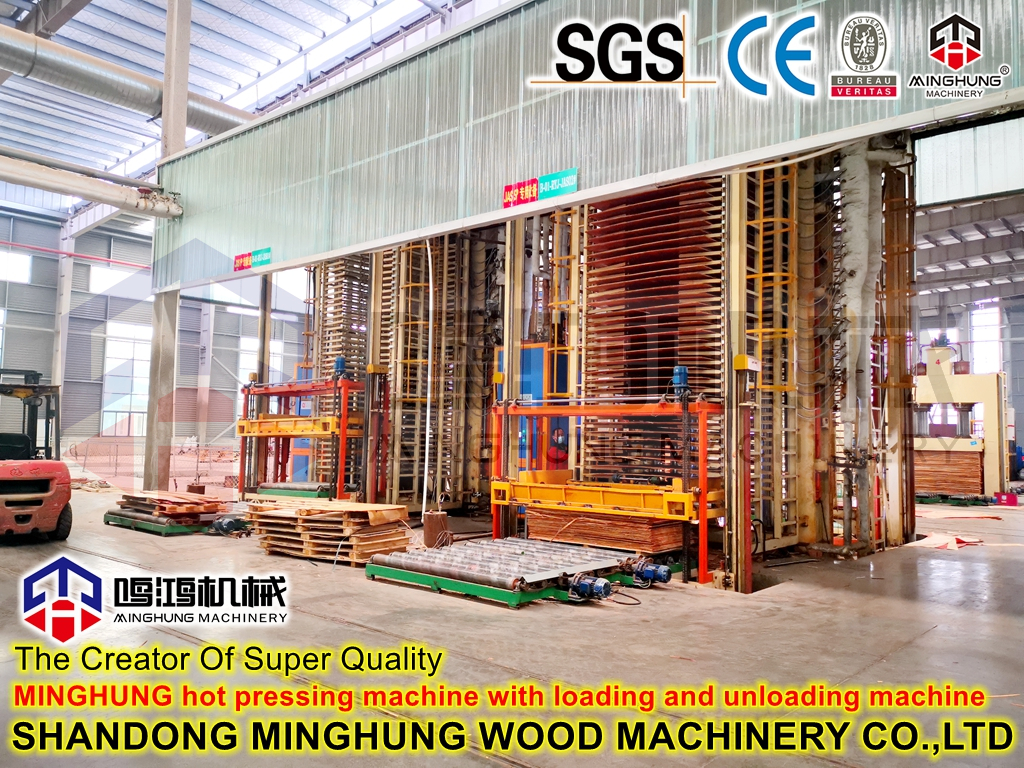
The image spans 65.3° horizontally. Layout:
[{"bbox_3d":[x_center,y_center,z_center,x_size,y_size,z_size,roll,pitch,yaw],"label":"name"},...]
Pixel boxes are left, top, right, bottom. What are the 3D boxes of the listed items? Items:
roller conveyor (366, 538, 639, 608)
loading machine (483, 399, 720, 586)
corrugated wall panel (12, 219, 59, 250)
[{"bbox_3d":[-0.053,1.974,8.642,2.114,0.262,2.145,-2,-5,40],"label":"roller conveyor"},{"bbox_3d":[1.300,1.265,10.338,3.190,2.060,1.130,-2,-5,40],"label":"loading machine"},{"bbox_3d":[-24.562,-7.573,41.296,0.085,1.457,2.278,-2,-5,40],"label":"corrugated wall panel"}]

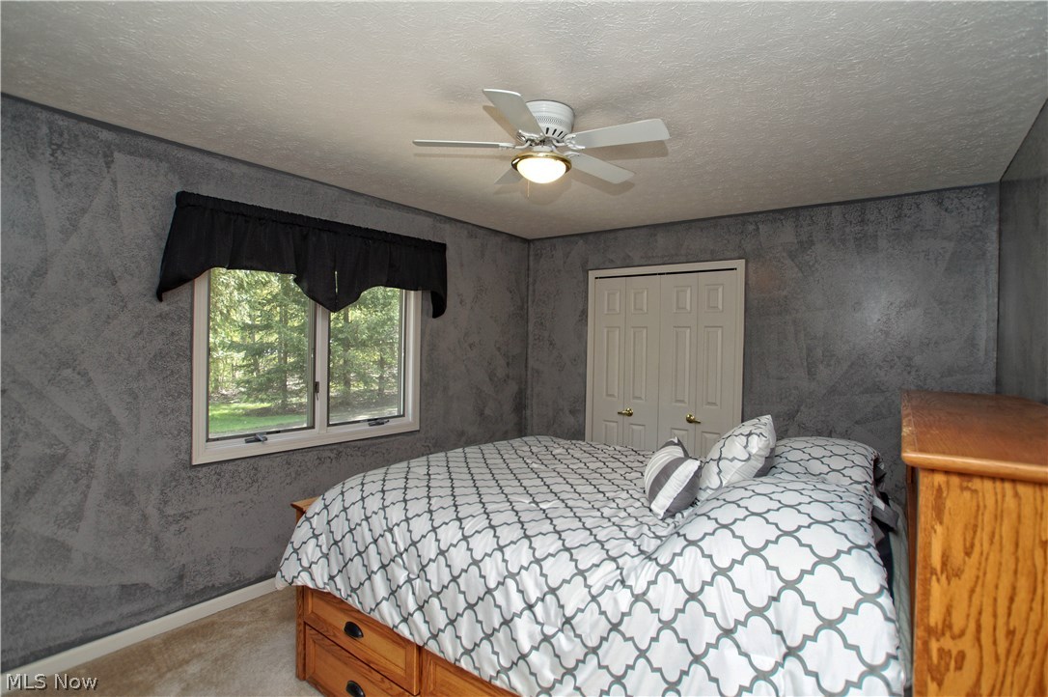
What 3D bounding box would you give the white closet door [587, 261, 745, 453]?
[{"bbox_3d":[1.068,0.397,3.705,1.220,2.100,0.070,1,1,31],"label":"white closet door"}]

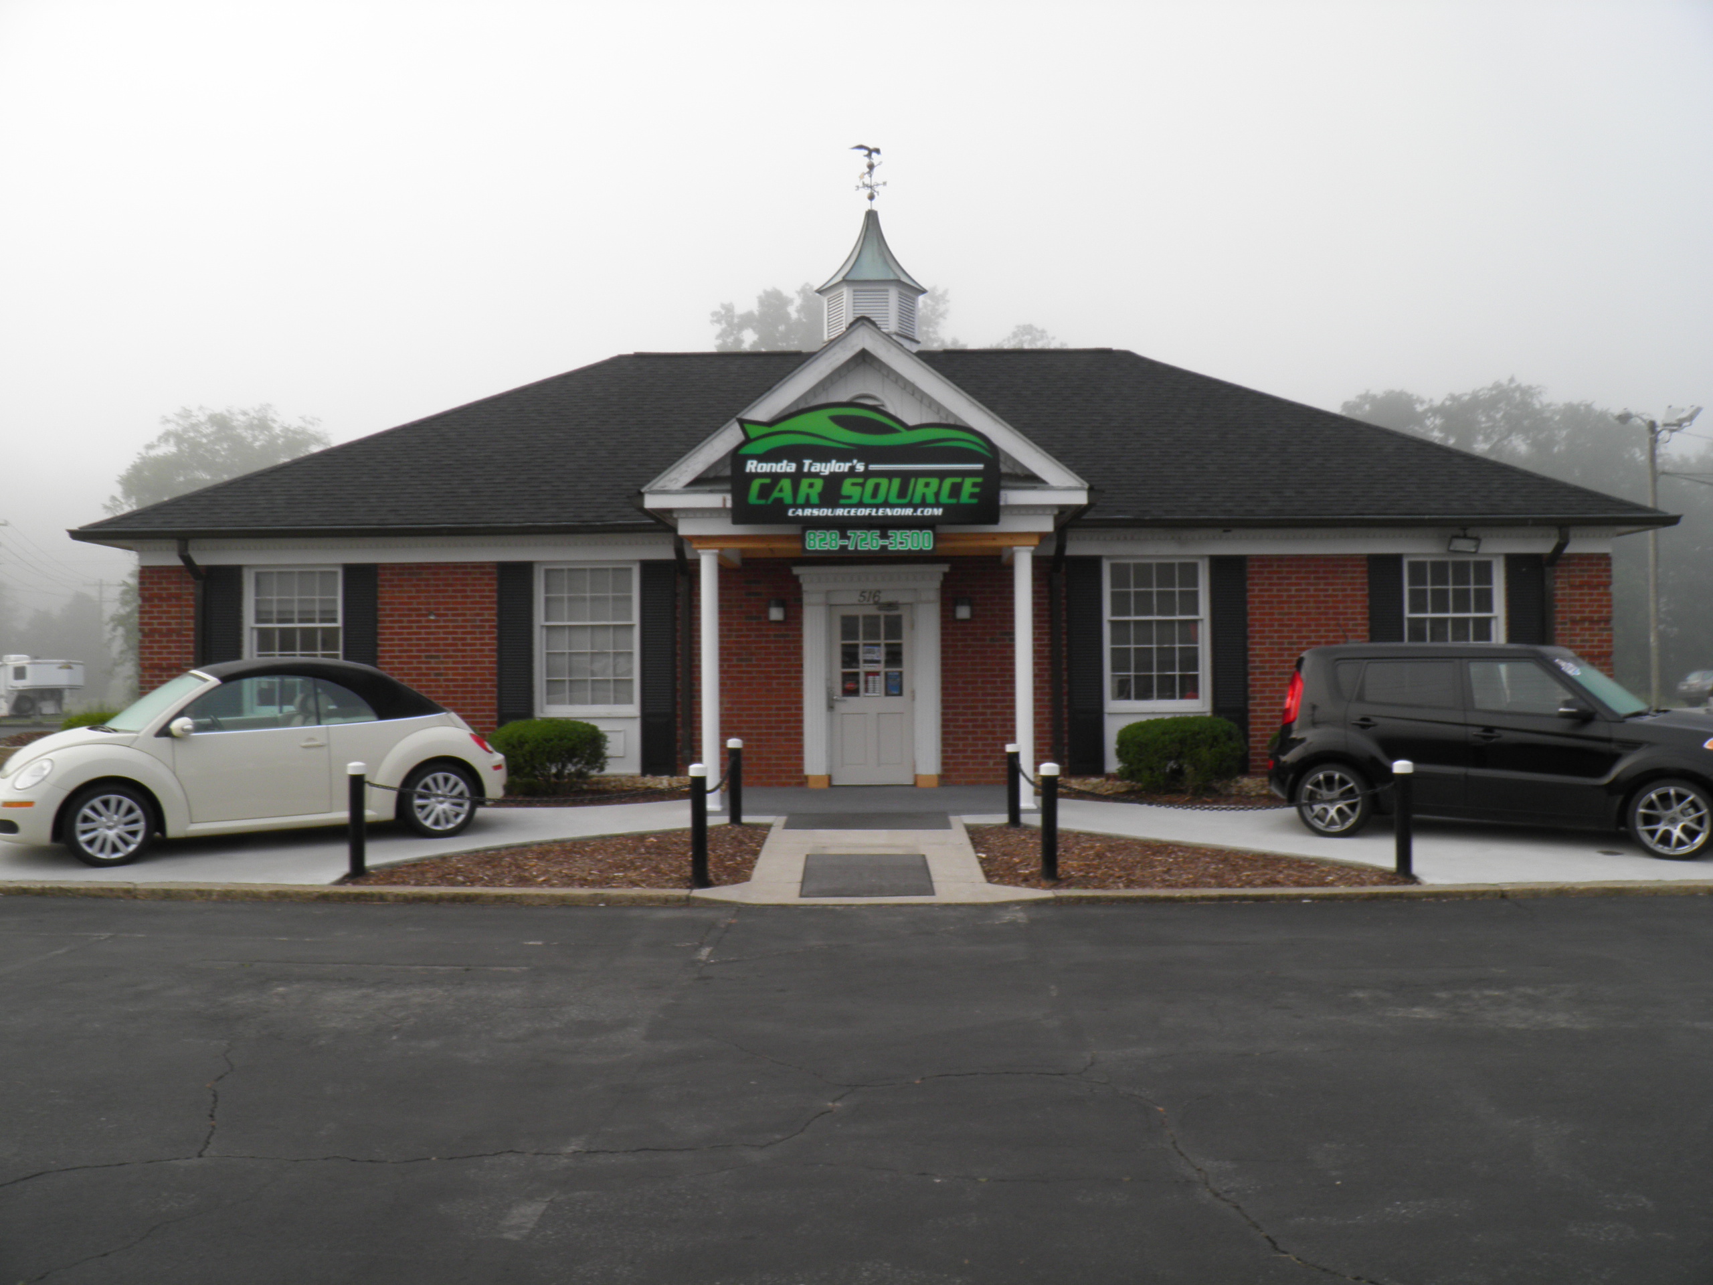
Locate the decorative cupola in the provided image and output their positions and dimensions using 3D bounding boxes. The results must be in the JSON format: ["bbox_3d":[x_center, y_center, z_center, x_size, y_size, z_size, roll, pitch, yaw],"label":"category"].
[{"bbox_3d":[0.220,-5.632,19.800,1.580,2.900,1.480,0,0,0],"label":"decorative cupola"}]

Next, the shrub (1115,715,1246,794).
[{"bbox_3d":[3.401,1.180,14.550,1.370,0.830,1.150,0,0,0],"label":"shrub"}]

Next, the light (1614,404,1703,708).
[{"bbox_3d":[22.002,-2.294,38.000,2.400,8.500,0.900,0,0,0],"label":"light"}]

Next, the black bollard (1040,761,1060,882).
[{"bbox_3d":[1.368,1.268,9.800,0.135,0.850,0.135,0,0,0],"label":"black bollard"}]

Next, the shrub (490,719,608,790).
[{"bbox_3d":[-3.250,1.184,14.600,1.300,0.820,1.100,0,0,0],"label":"shrub"}]

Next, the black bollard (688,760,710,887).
[{"bbox_3d":[-1.090,1.275,9.650,0.135,0.870,0.135,0,0,0],"label":"black bollard"}]

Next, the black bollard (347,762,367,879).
[{"bbox_3d":[-3.643,1.288,10.100,0.135,0.850,0.135,0,0,0],"label":"black bollard"}]

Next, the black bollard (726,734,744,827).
[{"bbox_3d":[-1.097,1.258,12.550,0.135,0.800,0.135,0,0,0],"label":"black bollard"}]

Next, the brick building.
[{"bbox_3d":[0.190,-2.290,18.800,17.400,7.830,12.300,0,0,0],"label":"brick building"}]

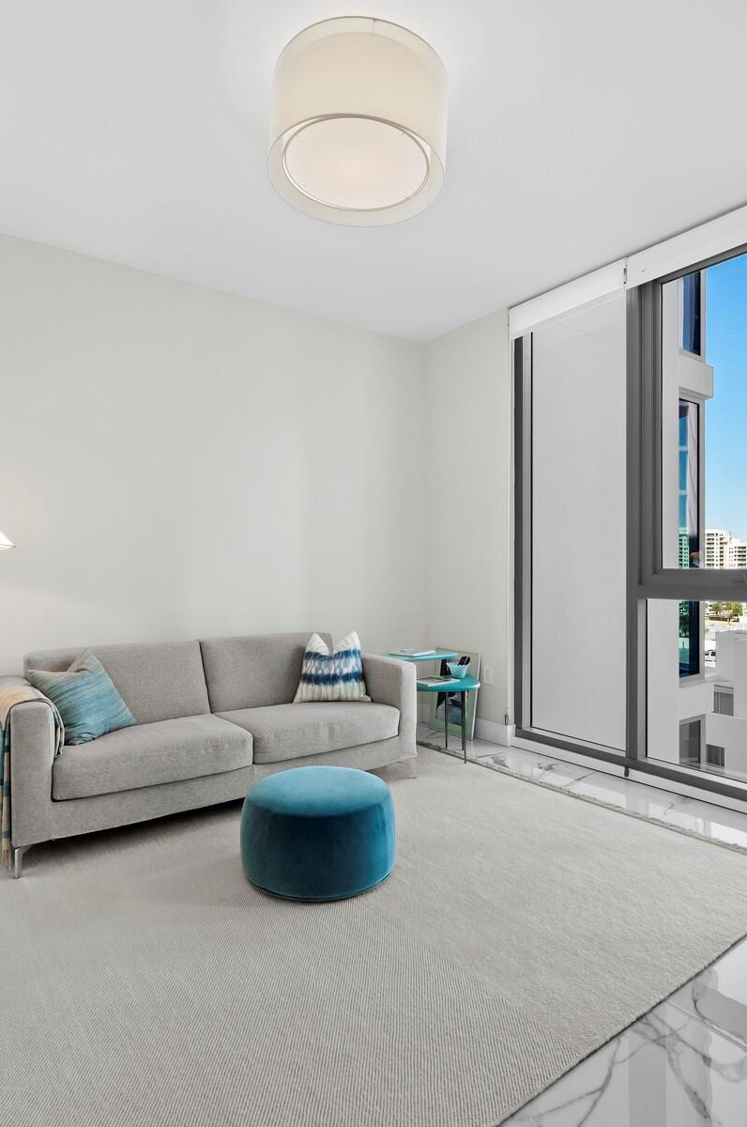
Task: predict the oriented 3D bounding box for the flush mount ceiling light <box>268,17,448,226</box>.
[{"bbox_3d":[-0.057,-1.535,2.175,0.620,0.320,0.620,0,0,0],"label":"flush mount ceiling light"}]

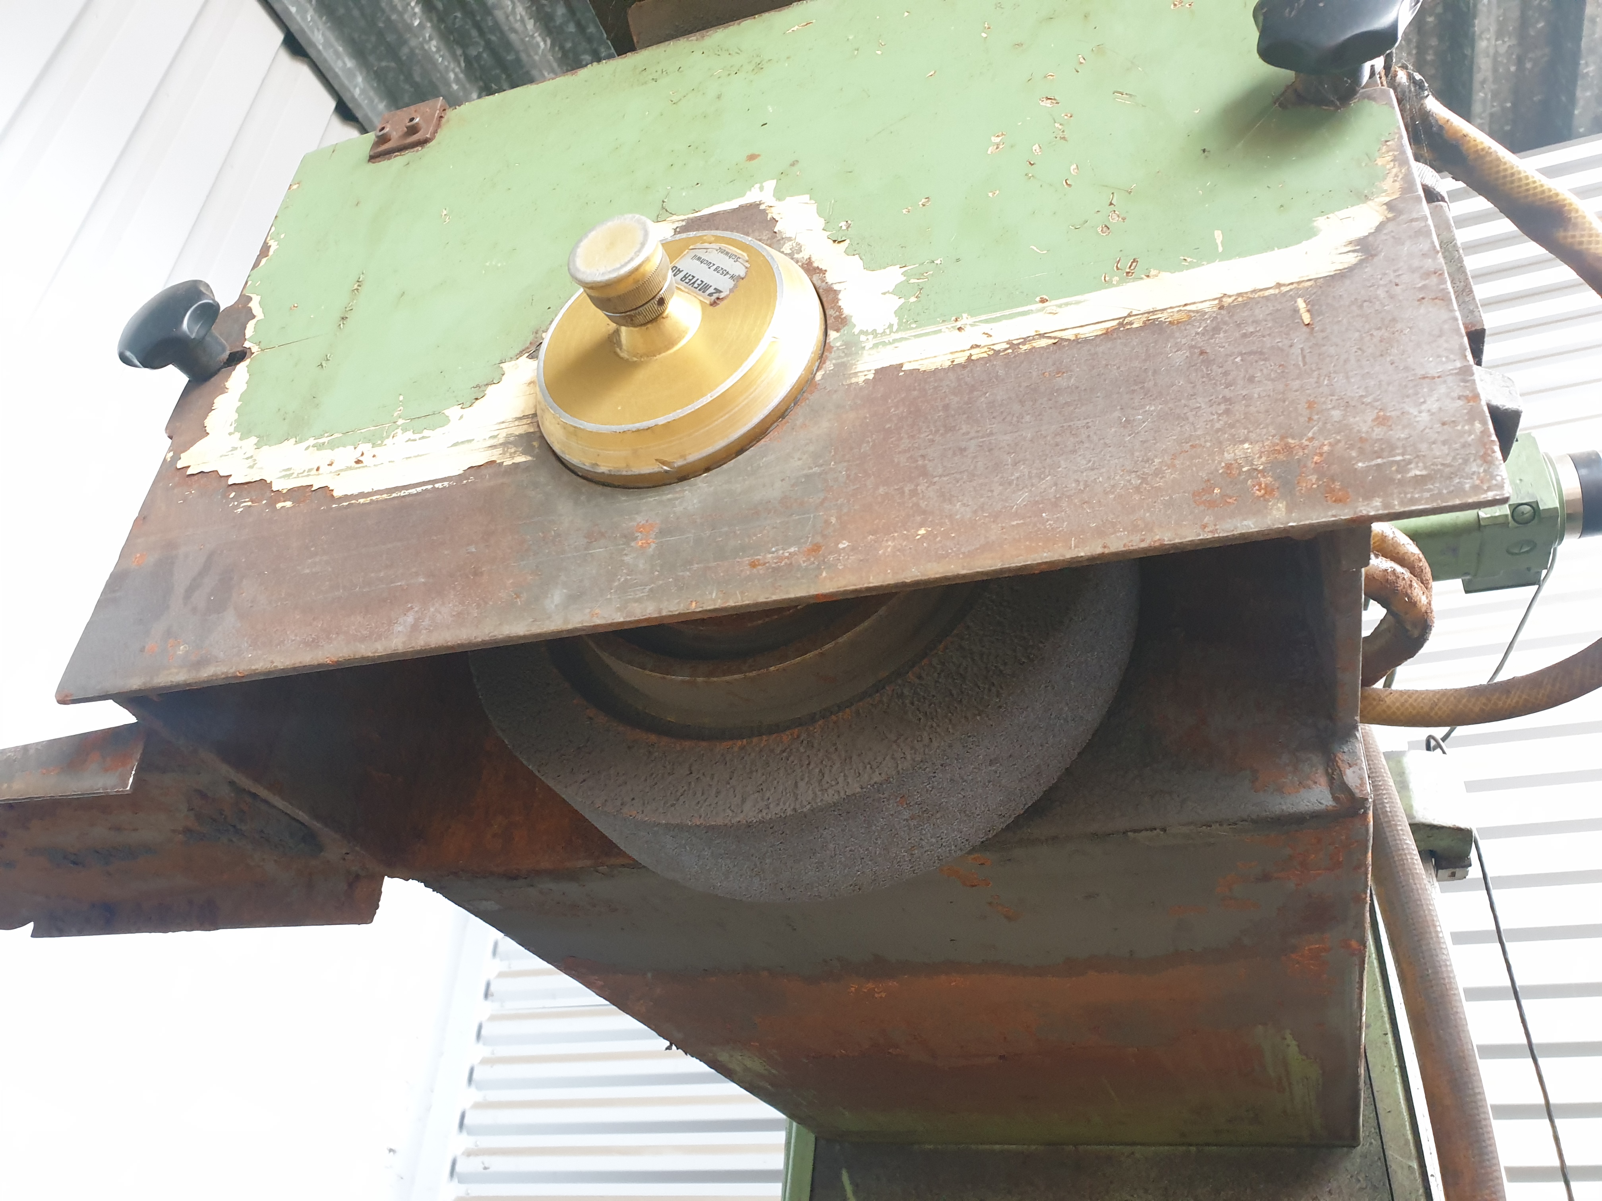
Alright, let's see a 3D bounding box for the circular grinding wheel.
[{"bbox_3d":[-0.002,-0.020,0.589,0.315,0.315,0.088,-8,-36,19],"label":"circular grinding wheel"}]

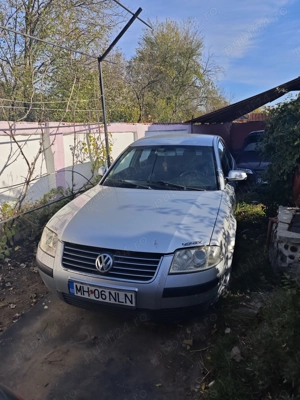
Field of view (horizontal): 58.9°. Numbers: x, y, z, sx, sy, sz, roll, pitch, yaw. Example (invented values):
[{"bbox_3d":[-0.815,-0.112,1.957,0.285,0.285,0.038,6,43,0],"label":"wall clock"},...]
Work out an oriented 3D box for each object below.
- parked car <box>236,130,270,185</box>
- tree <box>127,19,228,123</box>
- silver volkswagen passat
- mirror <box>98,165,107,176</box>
[{"bbox_3d":[3.361,-1.159,7.386,1.740,1.460,4.200,5,15,23],"label":"parked car"},{"bbox_3d":[1.636,-6.490,15.810,6.000,7.750,5.800,0,14,6],"label":"tree"},{"bbox_3d":[0.406,-0.203,3.933,1.800,1.462,4.680,3,15,19],"label":"silver volkswagen passat"},{"bbox_3d":[-0.613,-0.395,3.577,0.210,0.160,0.130,3,15,19],"label":"mirror"}]

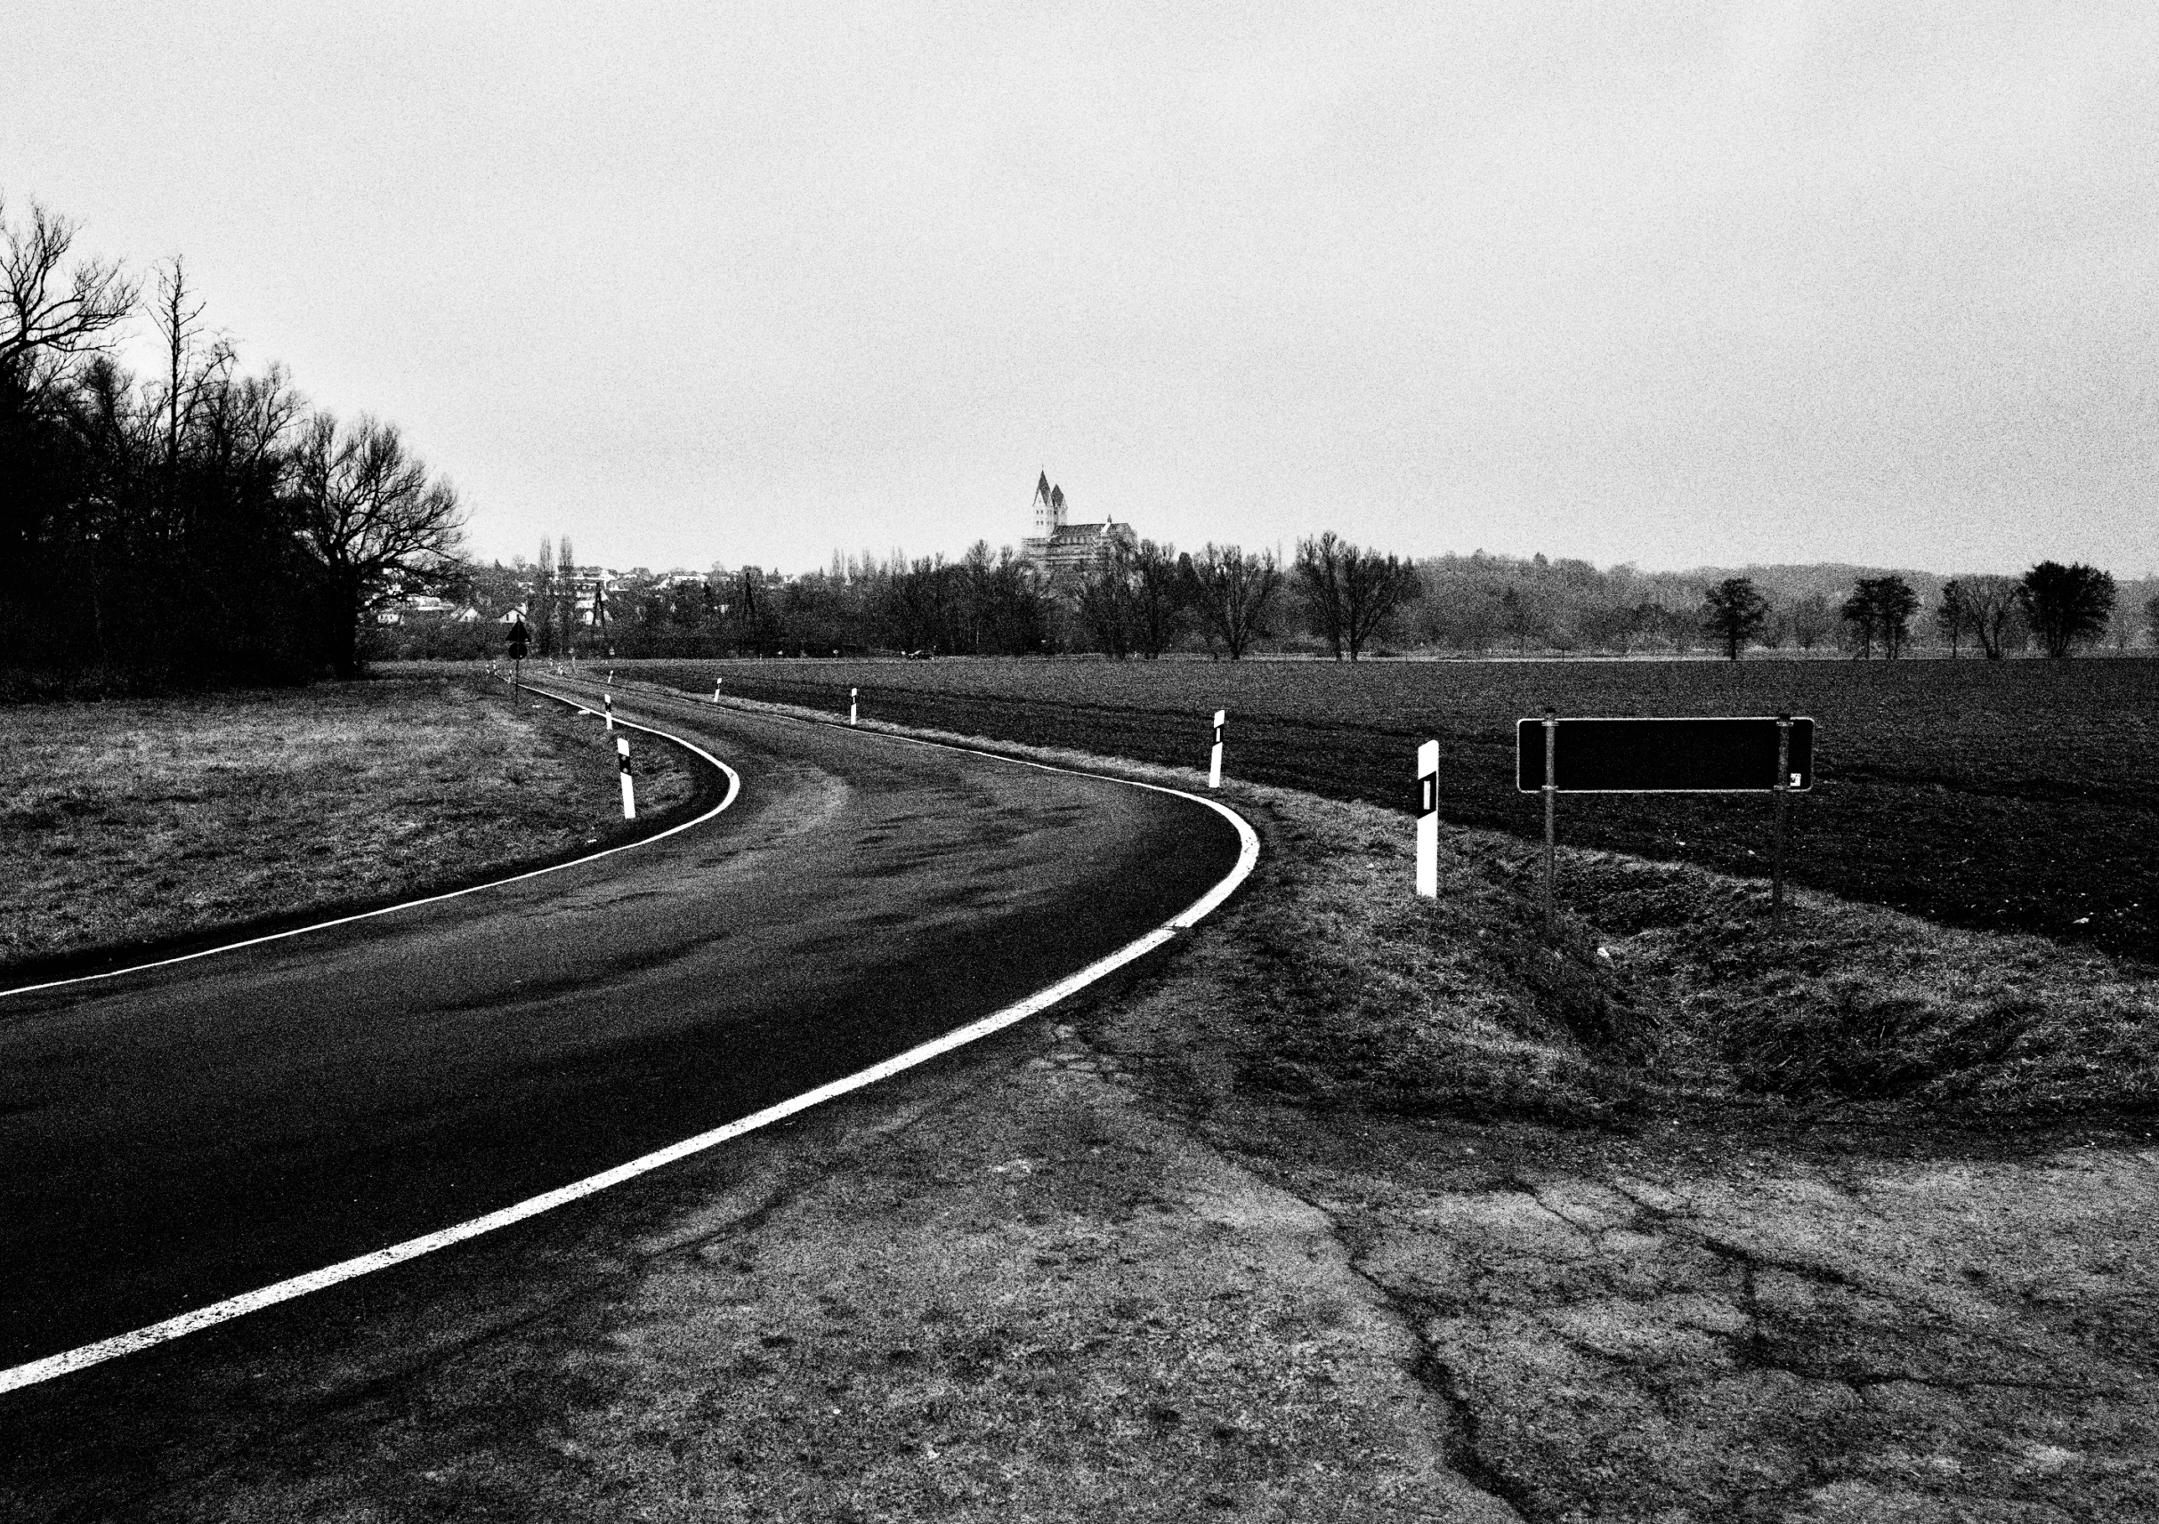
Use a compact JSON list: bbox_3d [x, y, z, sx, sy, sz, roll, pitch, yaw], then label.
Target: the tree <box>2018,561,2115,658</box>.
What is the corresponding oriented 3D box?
[{"bbox_3d":[150.346,-23.180,270.000,14.452,14.640,13.730,2,4,29],"label":"tree"}]

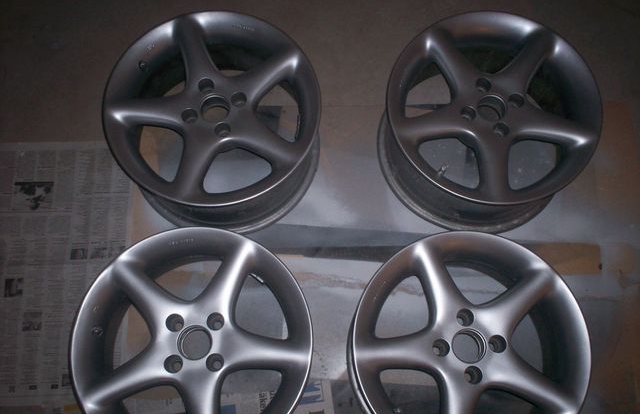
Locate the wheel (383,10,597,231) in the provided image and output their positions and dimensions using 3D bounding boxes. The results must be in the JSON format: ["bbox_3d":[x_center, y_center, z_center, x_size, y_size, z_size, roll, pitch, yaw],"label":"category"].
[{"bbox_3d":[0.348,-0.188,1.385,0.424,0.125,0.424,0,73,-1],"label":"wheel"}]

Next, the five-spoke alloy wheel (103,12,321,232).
[{"bbox_3d":[-0.214,-0.174,1.413,0.424,0.206,0.424,0,73,-1],"label":"five-spoke alloy wheel"}]

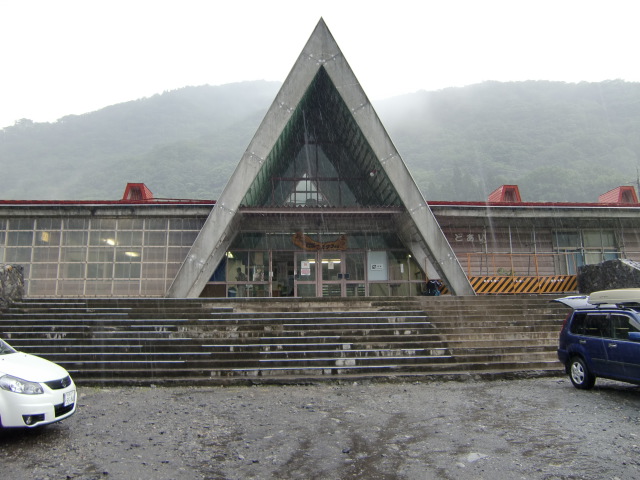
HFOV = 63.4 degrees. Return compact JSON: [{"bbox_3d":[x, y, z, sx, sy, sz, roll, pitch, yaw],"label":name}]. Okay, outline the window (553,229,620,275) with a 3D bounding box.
[{"bbox_3d":[10.681,0.515,20.776,2.800,1.943,0.150,0,-11,-5],"label":"window"}]

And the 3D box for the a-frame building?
[{"bbox_3d":[-0.327,-2.419,23.461,10.633,10.545,10.000,0,-9,-5],"label":"a-frame building"}]

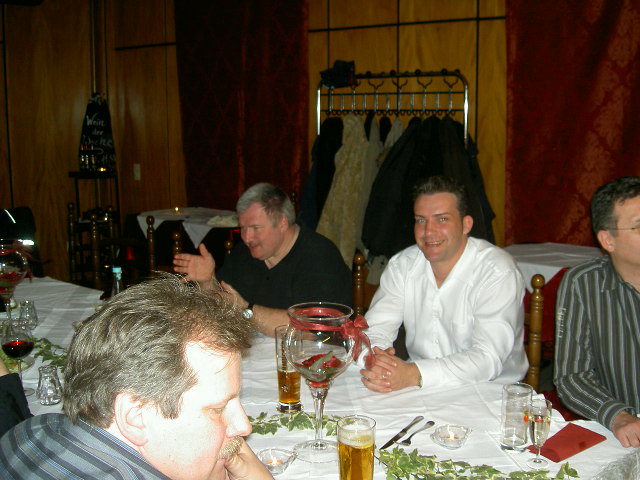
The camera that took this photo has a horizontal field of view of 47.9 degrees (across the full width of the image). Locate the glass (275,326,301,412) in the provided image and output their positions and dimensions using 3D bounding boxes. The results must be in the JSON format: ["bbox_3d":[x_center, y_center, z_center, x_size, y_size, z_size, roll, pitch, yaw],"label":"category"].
[{"bbox_3d":[-0.082,0.329,1.860,0.070,0.217,0.070,0,9,0],"label":"glass"}]

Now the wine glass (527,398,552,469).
[{"bbox_3d":[0.477,0.419,1.560,0.051,0.139,0.051,0,9,0],"label":"wine glass"}]

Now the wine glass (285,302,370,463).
[{"bbox_3d":[0.000,0.316,1.604,0.166,0.327,0.156,0,9,0],"label":"wine glass"}]

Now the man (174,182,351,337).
[{"bbox_3d":[-0.170,0.427,2.566,0.580,1.280,0.820,7,12,35],"label":"man"}]

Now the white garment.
[{"bbox_3d":[0.380,0.316,2.233,0.510,0.620,0.490,5,11,30],"label":"white garment"}]

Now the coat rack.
[{"bbox_3d":[0.400,-0.100,4.292,1.000,1.760,0.420,6,11,33],"label":"coat rack"}]

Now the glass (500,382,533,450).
[{"bbox_3d":[0.450,0.405,1.642,0.071,0.139,0.071,0,9,0],"label":"glass"}]

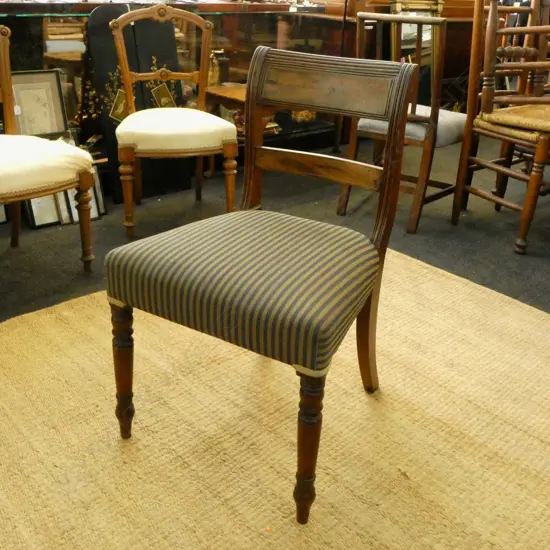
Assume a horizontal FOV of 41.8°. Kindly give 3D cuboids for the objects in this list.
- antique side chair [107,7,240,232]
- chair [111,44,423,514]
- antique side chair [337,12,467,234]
[{"bbox_3d":[-0.425,-0.644,2.978,0.483,0.847,0.497,-5,24,-15],"label":"antique side chair"},{"bbox_3d":[0.009,-0.033,1.604,0.522,0.852,0.561,16,27,29],"label":"chair"},{"bbox_3d":[0.595,-0.689,3.151,0.453,0.857,0.488,19,29,34],"label":"antique side chair"}]

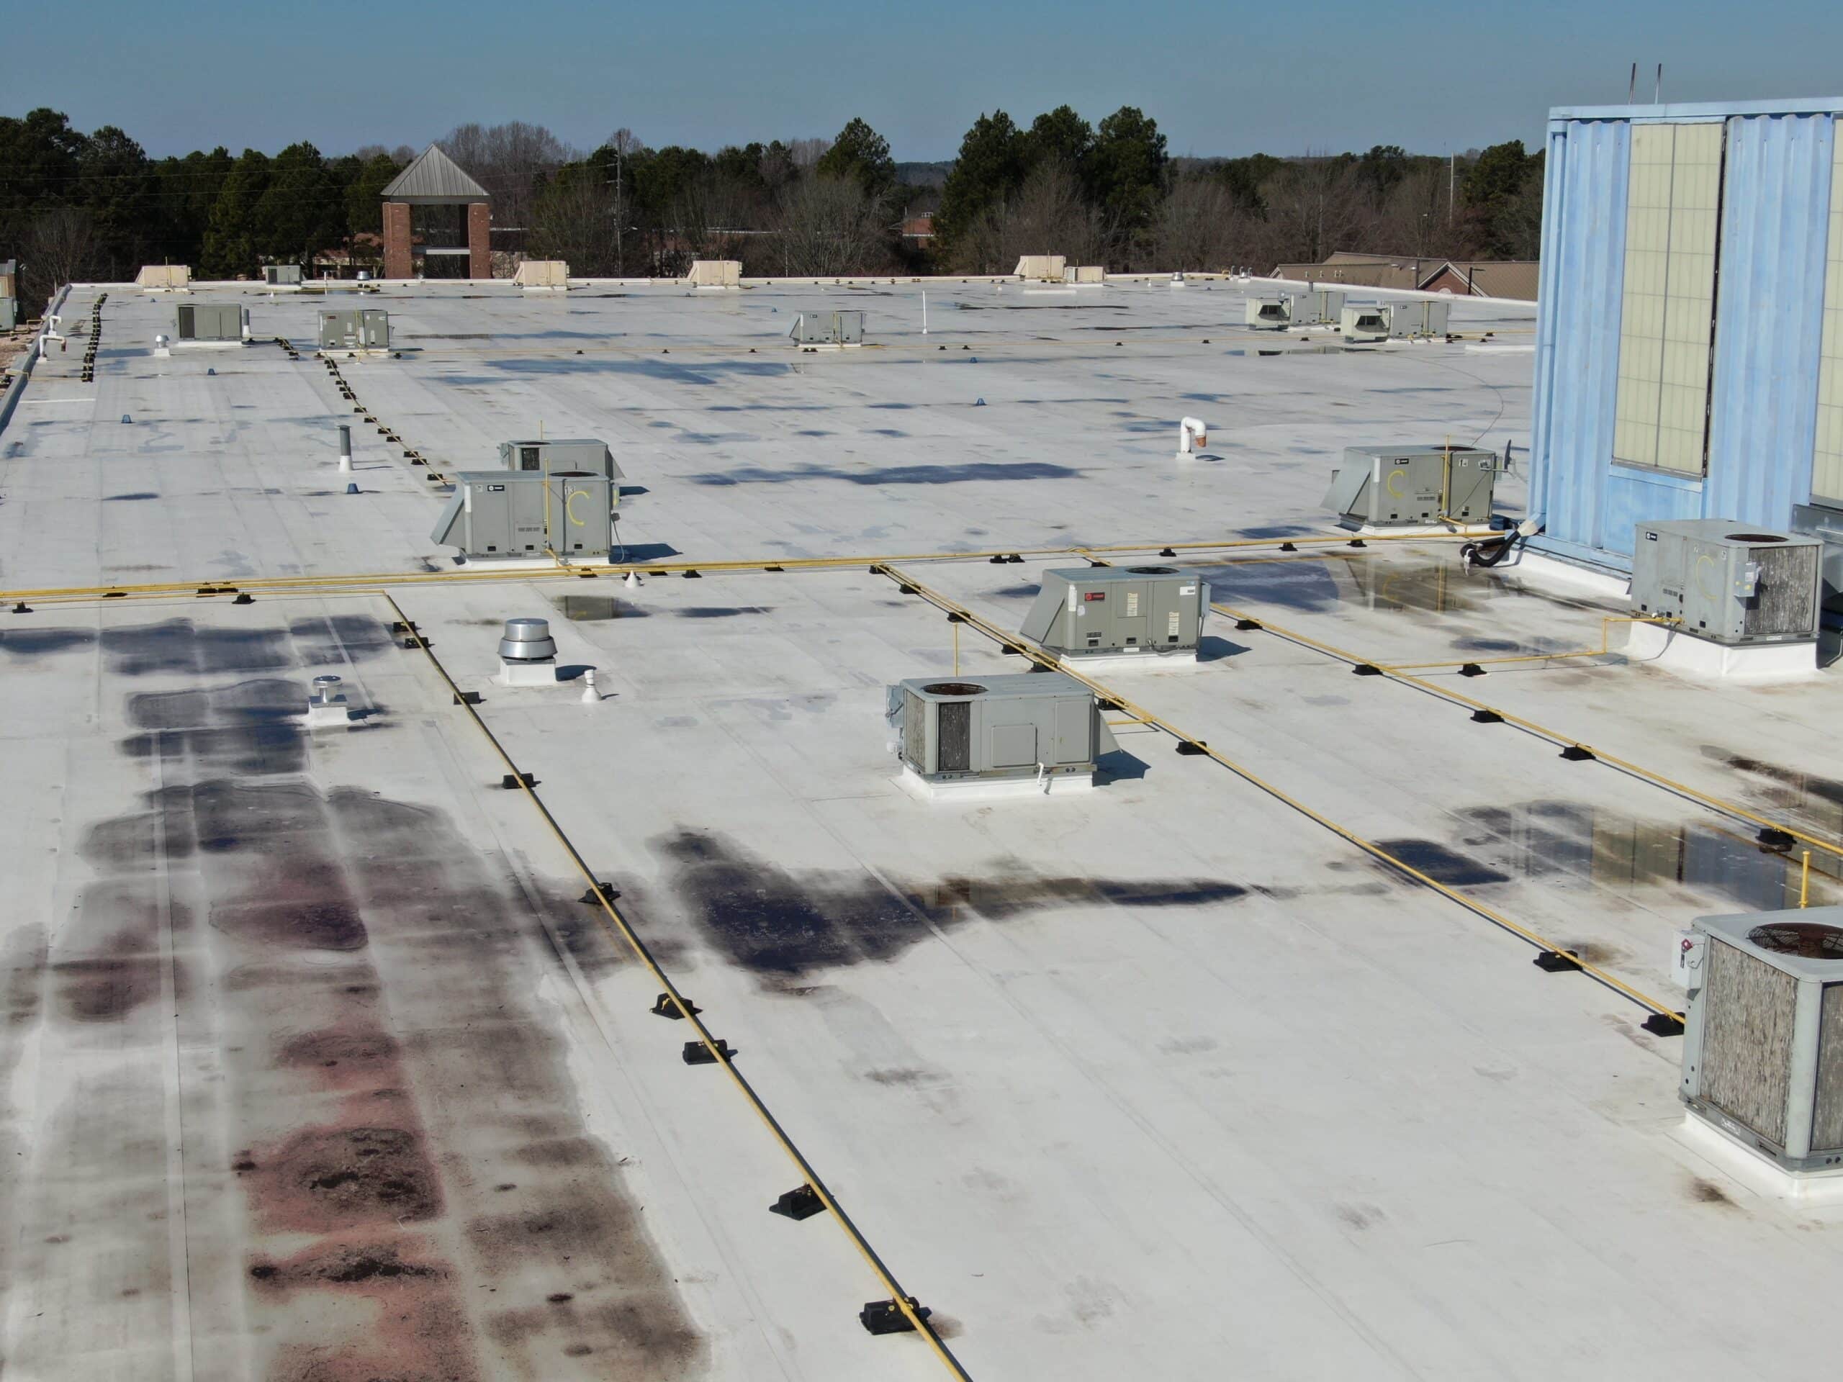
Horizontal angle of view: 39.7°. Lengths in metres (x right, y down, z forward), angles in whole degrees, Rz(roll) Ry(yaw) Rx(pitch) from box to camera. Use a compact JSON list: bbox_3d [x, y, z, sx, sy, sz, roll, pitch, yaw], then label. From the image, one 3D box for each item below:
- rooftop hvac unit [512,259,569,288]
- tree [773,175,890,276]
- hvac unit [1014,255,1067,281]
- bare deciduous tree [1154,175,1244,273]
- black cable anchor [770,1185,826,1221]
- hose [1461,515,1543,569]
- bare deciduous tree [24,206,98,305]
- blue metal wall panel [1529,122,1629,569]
[{"bbox_3d":[-19.883,-21.701,133.008,2.878,1.320,1.380,-3,12,-14],"label":"rooftop hvac unit"},{"bbox_3d":[-7.190,-34.951,205.166,9.610,12.722,9.610,0,12,0],"label":"tree"},{"bbox_3d":[6.981,-24.997,151.095,2.736,1.306,1.340,-3,12,-16],"label":"hvac unit"},{"bbox_3d":[23.112,-37.326,212.000,7.200,10.750,7.200,0,11,0],"label":"bare deciduous tree"},{"bbox_3d":[-0.726,3.171,15.988,0.260,0.120,0.350,10,15,41],"label":"black cable anchor"},{"bbox_3d":[9.321,-2.371,41.050,1.130,0.720,0.700,-3,12,-13],"label":"hose"},{"bbox_3d":[-67.328,-33.748,200.000,5.900,8.564,5.900,-3,12,-16],"label":"bare deciduous tree"},{"bbox_3d":[10.085,-5.390,39.008,0.180,6.490,2.662,-3,12,-13],"label":"blue metal wall panel"}]

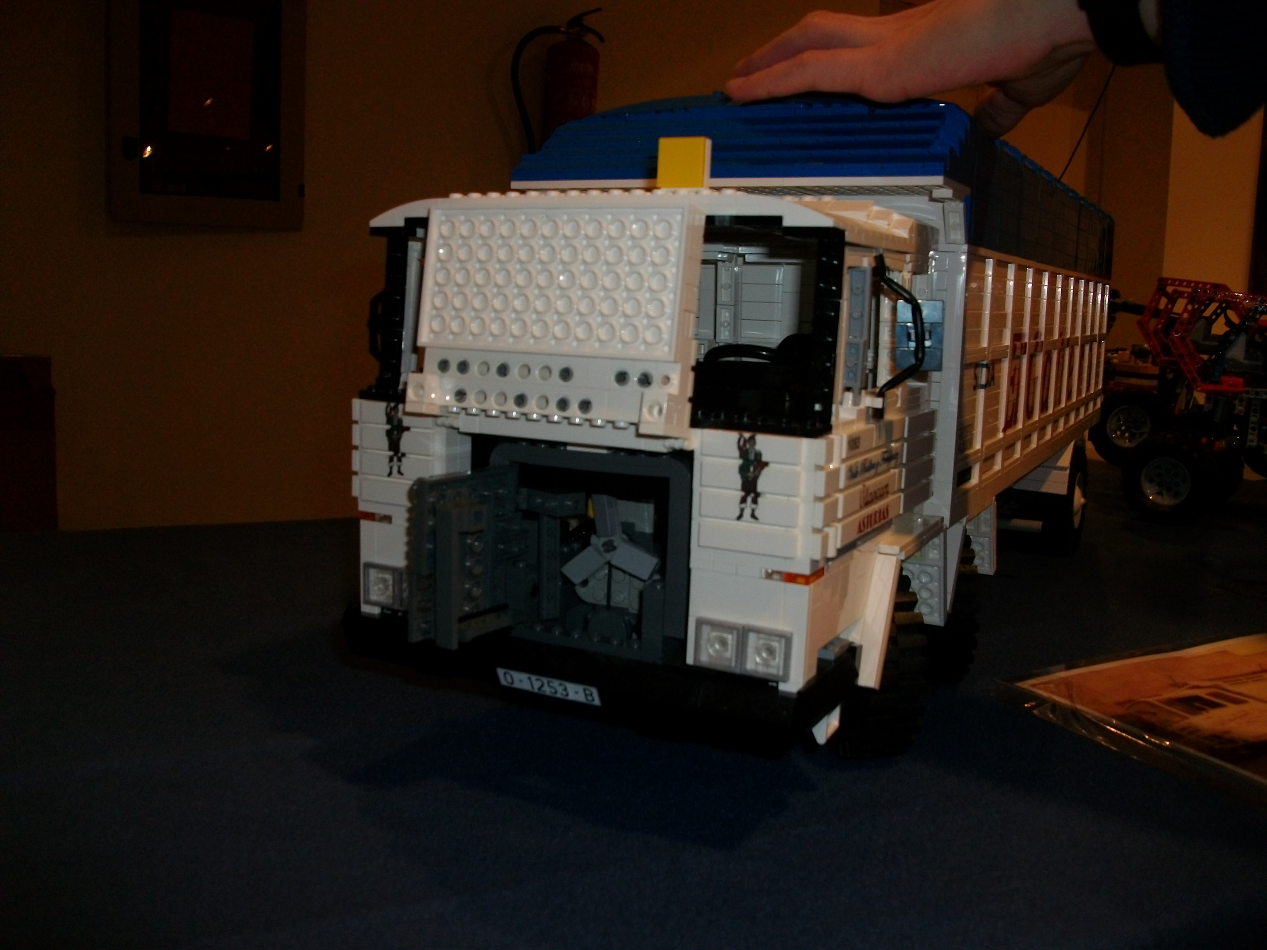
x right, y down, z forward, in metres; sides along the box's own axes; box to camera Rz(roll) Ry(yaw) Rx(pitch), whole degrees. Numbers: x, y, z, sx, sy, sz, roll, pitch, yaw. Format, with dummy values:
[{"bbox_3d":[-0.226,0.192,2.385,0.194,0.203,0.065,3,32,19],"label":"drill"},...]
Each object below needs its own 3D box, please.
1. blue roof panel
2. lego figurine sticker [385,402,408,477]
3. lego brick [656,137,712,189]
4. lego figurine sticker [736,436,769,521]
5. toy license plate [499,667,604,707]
[{"bbox_3d":[0.172,-0.171,0.746,0.193,0.072,0.618,6,10,27],"label":"blue roof panel"},{"bbox_3d":[-0.086,-0.013,0.426,0.011,0.027,0.001,6,10,27],"label":"lego figurine sticker"},{"bbox_3d":[0.017,-0.099,0.372,0.016,0.016,0.007,6,10,27],"label":"lego brick"},{"bbox_3d":[0.037,0.001,0.364,0.011,0.027,0.001,6,10,27],"label":"lego figurine sticker"},{"bbox_3d":[-0.029,0.073,0.403,0.040,0.008,0.002,6,10,27],"label":"toy license plate"}]

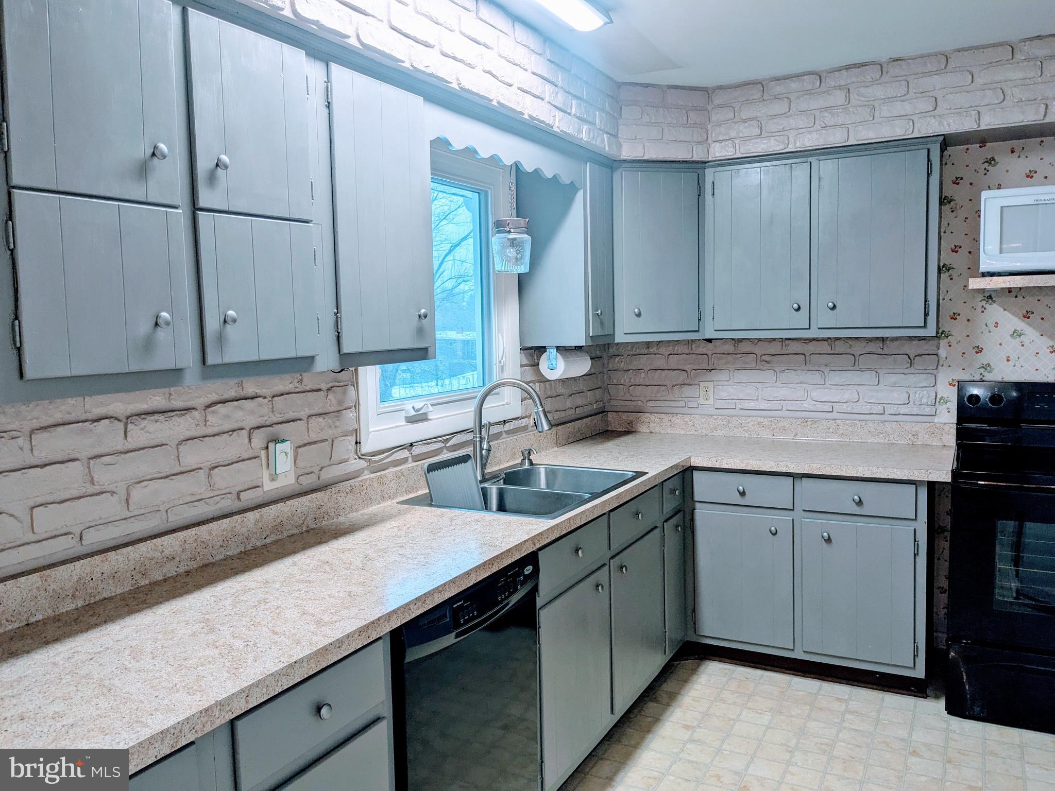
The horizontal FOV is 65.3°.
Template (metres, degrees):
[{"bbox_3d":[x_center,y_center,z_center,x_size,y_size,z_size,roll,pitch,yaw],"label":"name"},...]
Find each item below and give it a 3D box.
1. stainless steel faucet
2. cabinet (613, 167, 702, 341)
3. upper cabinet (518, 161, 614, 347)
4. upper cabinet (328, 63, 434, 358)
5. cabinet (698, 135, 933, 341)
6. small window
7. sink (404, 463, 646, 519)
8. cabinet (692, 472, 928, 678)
[{"bbox_3d":[-0.051,0.124,2.964,0.318,0.372,0.092,1,6,28],"label":"stainless steel faucet"},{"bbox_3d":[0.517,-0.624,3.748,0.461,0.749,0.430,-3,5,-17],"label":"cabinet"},{"bbox_3d":[0.166,-0.587,3.435,0.341,0.749,0.294,1,6,28],"label":"upper cabinet"},{"bbox_3d":[-0.503,-0.454,2.196,0.343,0.725,0.431,1,6,28],"label":"upper cabinet"},{"bbox_3d":[1.257,-0.630,3.537,0.928,0.765,0.346,1,6,28],"label":"cabinet"},{"bbox_3d":[-0.301,-0.390,2.942,0.087,1.049,1.023,1,6,28],"label":"small window"},{"bbox_3d":[0.020,0.407,2.878,0.561,0.190,0.802,1,6,28],"label":"sink"},{"bbox_3d":[1.216,0.663,3.520,0.914,0.777,0.630,1,6,28],"label":"cabinet"}]

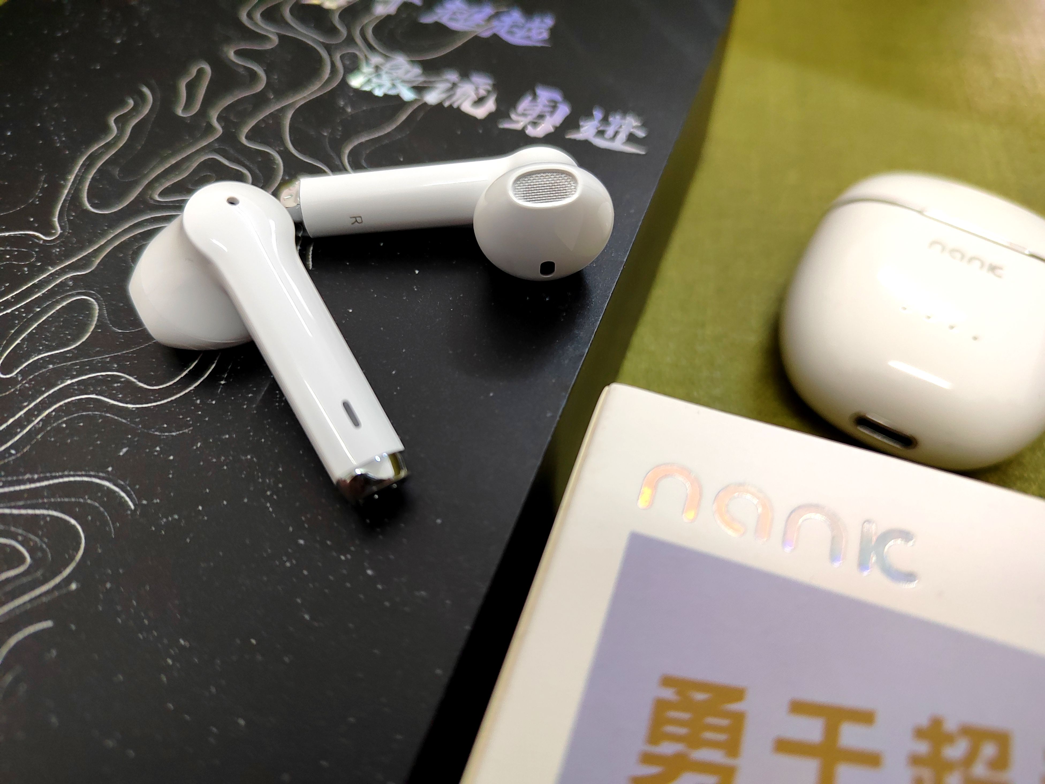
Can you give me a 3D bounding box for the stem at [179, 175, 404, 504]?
[{"bbox_3d":[-0.024,-0.007,0.073,0.011,0.008,0.038,-23,74,-34],"label":"stem"}]

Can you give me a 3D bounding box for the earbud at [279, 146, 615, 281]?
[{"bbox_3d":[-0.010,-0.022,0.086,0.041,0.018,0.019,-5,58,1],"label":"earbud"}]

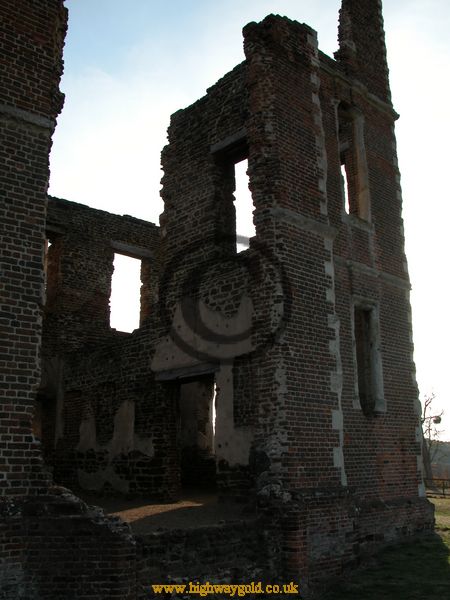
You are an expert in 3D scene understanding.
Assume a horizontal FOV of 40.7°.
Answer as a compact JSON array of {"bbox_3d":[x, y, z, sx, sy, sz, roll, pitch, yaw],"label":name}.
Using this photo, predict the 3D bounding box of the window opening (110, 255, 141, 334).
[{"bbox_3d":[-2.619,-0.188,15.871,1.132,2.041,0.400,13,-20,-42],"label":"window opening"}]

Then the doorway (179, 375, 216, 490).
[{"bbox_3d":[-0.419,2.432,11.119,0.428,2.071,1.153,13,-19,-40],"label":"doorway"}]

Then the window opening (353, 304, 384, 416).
[{"bbox_3d":[2.514,1.112,11.315,0.806,1.989,0.380,13,-20,-42],"label":"window opening"}]

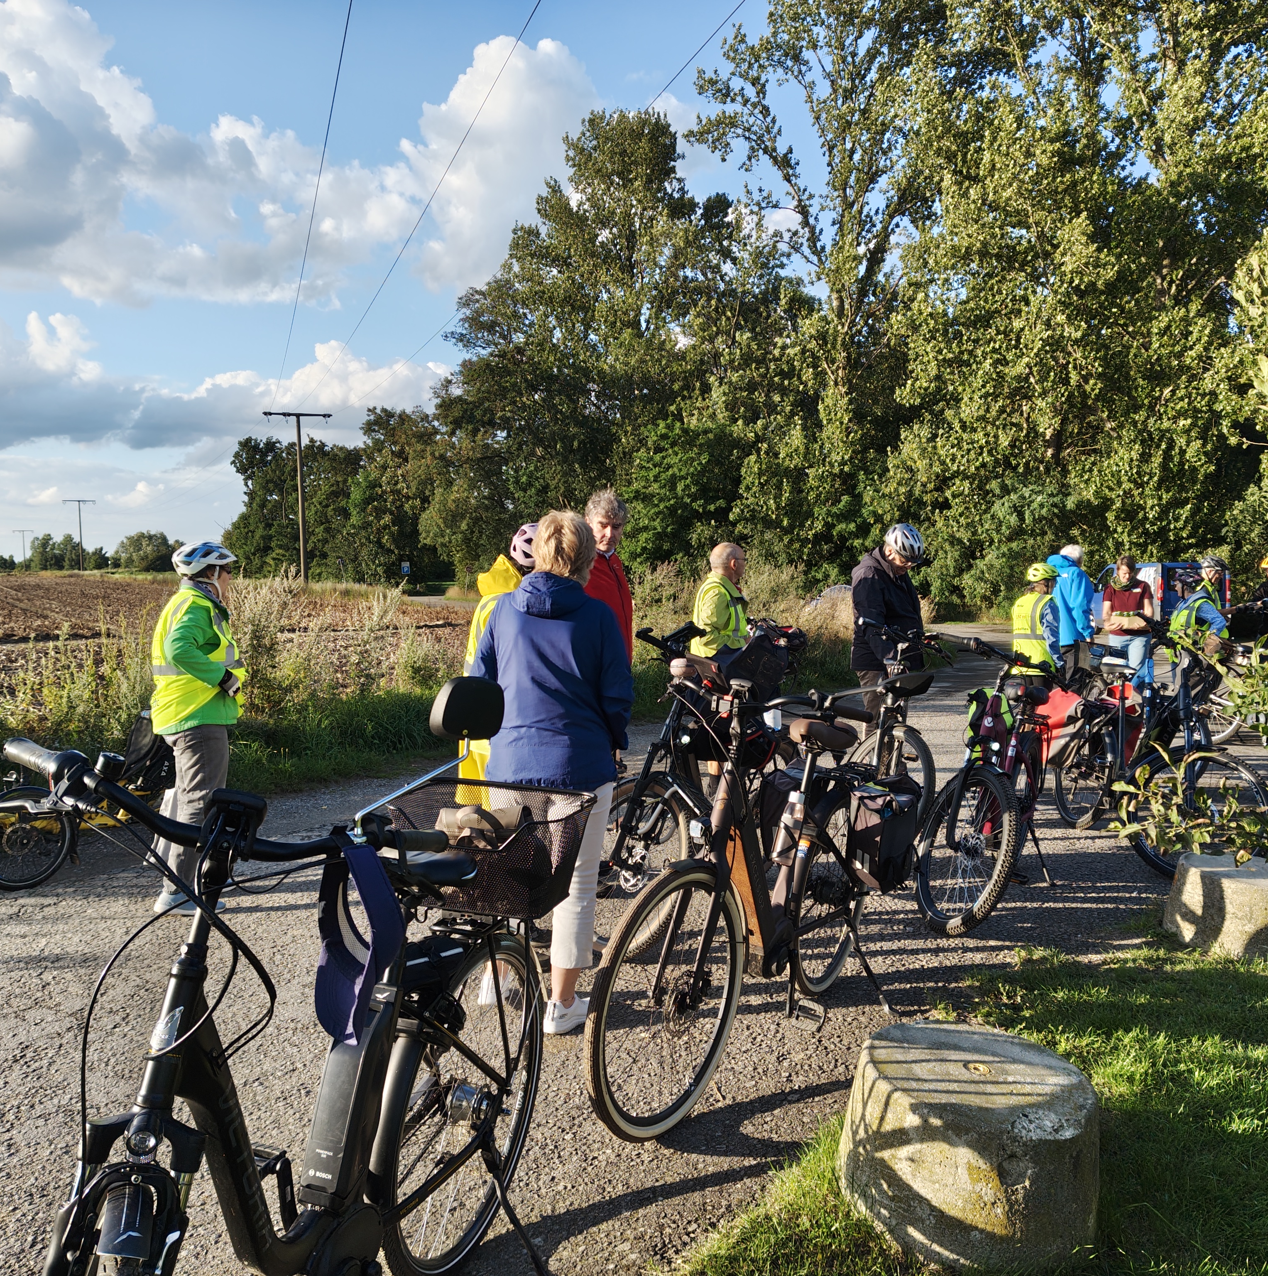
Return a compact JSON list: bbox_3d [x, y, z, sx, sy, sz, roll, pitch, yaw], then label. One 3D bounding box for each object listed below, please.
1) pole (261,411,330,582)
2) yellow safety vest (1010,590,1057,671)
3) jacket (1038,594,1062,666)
[{"bbox_3d":[-15.359,-5.781,53.755,3.300,9.000,0.280,-2,4,-27],"label":"pole"},{"bbox_3d":[3.352,-0.028,9.900,0.440,0.670,0.290,2,4,38],"label":"yellow safety vest"},{"bbox_3d":[3.330,-0.055,9.650,0.310,0.640,0.470,-3,4,-40],"label":"jacket"}]

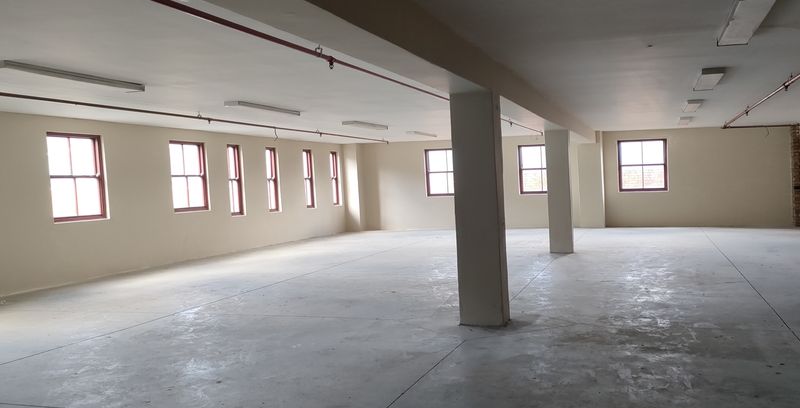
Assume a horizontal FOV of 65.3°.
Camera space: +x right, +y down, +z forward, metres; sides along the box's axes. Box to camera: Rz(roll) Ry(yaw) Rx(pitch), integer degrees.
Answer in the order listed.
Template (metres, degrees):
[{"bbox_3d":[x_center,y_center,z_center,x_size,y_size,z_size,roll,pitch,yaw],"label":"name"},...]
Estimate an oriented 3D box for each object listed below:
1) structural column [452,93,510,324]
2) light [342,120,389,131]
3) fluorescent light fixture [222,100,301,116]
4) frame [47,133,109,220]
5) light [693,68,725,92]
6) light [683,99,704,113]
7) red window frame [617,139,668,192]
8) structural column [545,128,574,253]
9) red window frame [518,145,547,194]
[{"bbox_3d":[0.864,0.049,6.571,0.435,2.390,0.416,-2,2,19],"label":"structural column"},{"bbox_3d":[-0.692,-1.628,13.009,0.254,0.082,1.645,-1,2,22],"label":"light"},{"bbox_3d":[-2.087,-1.470,9.658,0.254,0.082,1.645,-1,2,22],"label":"fluorescent light fixture"},{"bbox_3d":[-5.574,-0.459,10.763,0.126,1.481,1.161,-1,2,22],"label":"frame"},{"bbox_3d":[4.119,-1.652,8.343,0.254,0.082,1.645,-1,2,22],"label":"light"},{"bbox_3d":[5.378,-1.797,11.466,0.254,0.082,1.645,-1,2,22],"label":"light"},{"bbox_3d":[6.782,-1.061,17.396,1.268,1.452,0.126,-2,2,19],"label":"red window frame"},{"bbox_3d":[3.185,-0.246,12.342,0.416,2.410,0.416,-2,2,19],"label":"structural column"},{"bbox_3d":[4.169,-1.022,18.424,1.268,1.452,0.126,-2,2,19],"label":"red window frame"}]

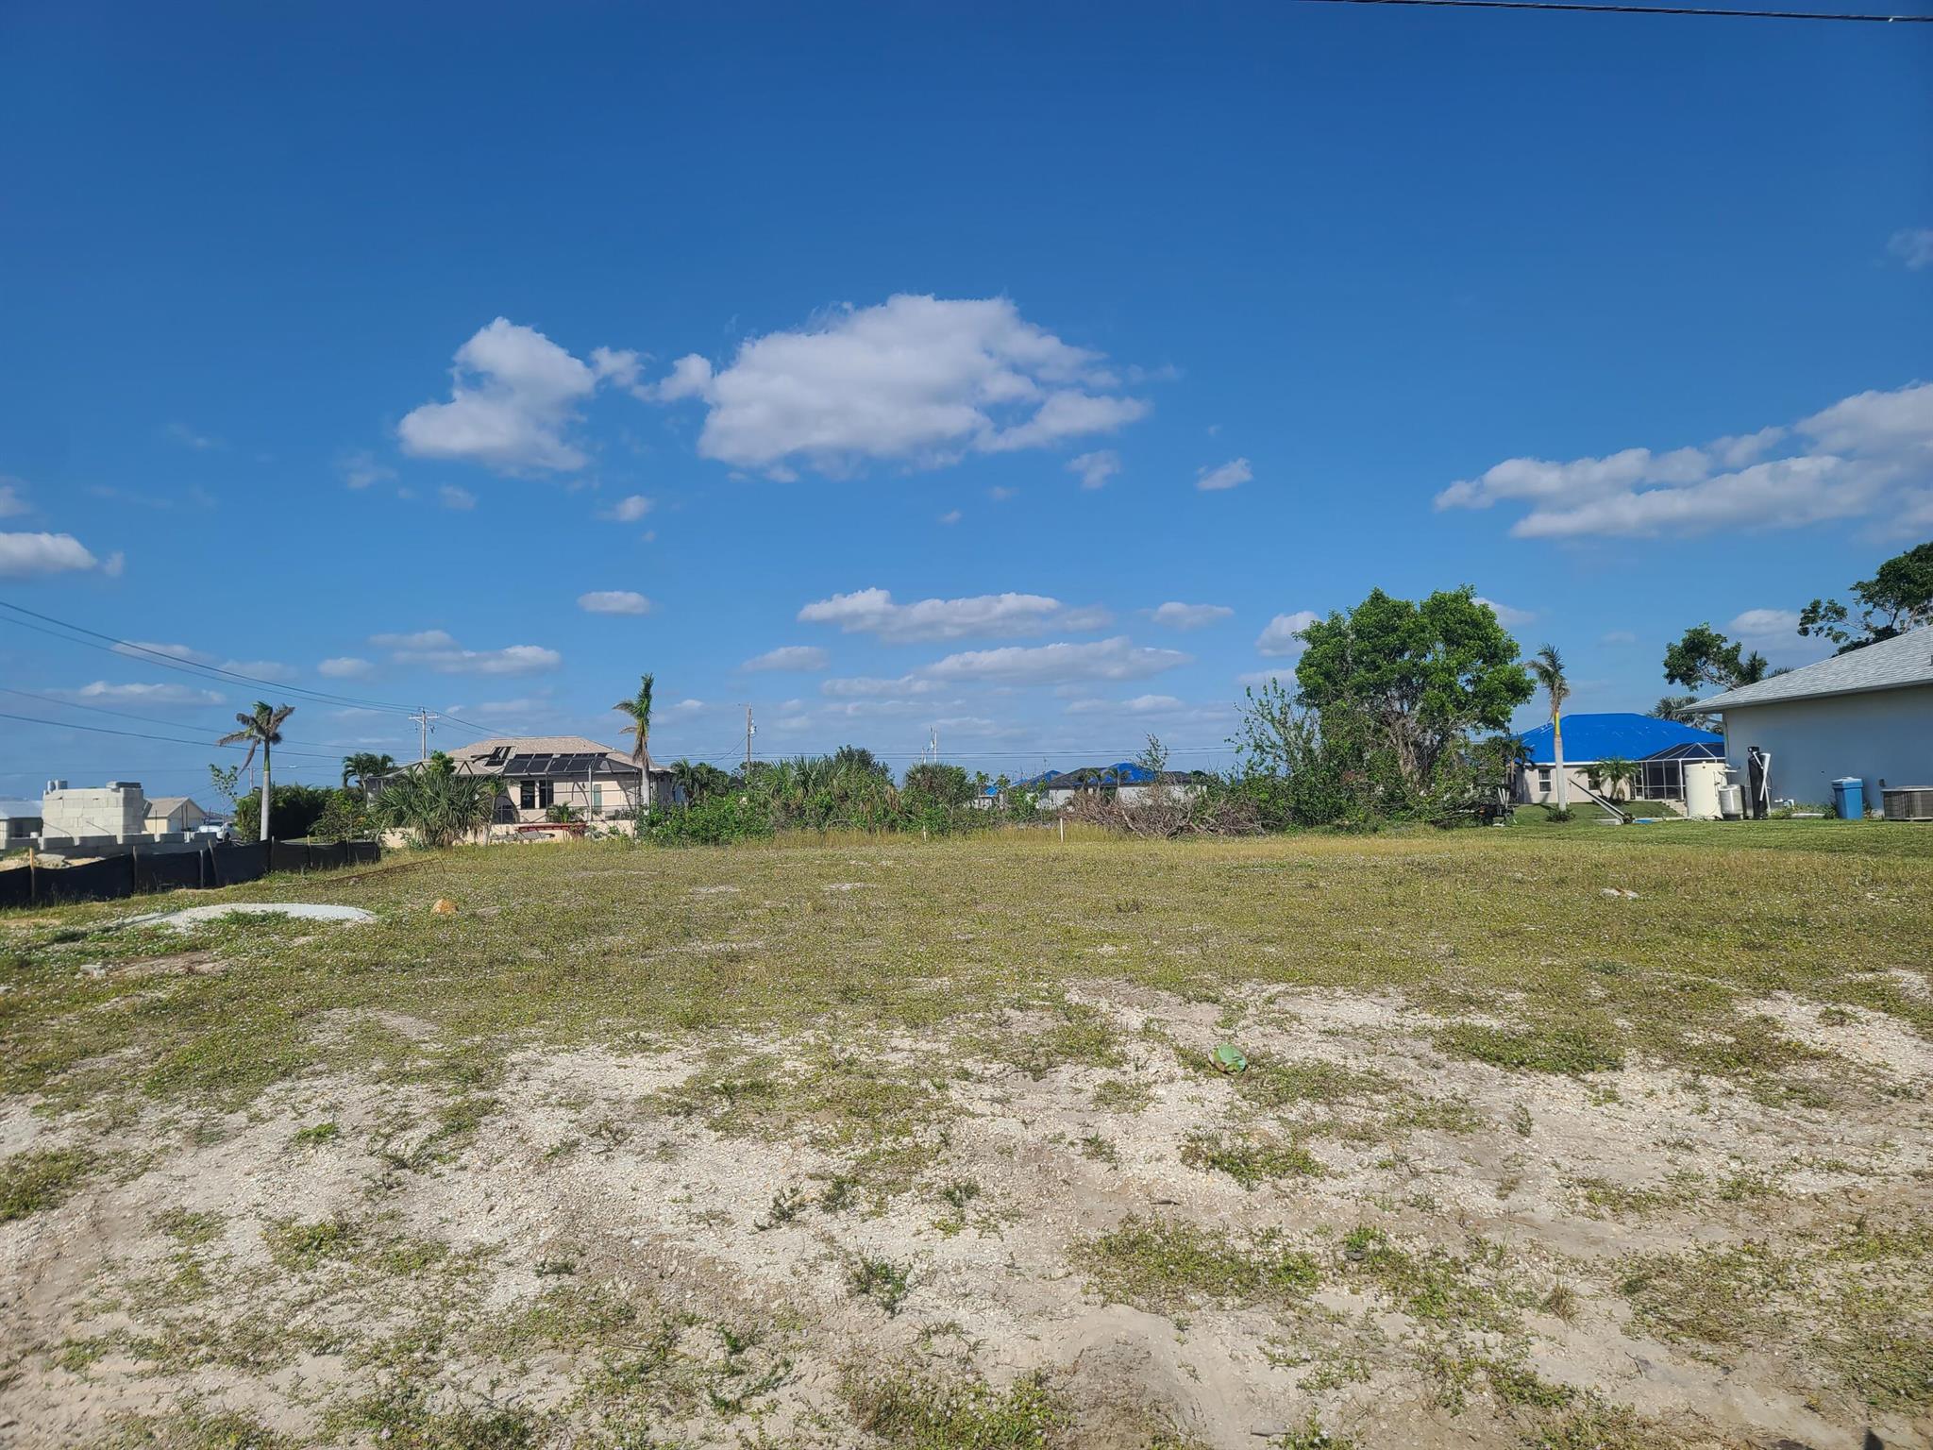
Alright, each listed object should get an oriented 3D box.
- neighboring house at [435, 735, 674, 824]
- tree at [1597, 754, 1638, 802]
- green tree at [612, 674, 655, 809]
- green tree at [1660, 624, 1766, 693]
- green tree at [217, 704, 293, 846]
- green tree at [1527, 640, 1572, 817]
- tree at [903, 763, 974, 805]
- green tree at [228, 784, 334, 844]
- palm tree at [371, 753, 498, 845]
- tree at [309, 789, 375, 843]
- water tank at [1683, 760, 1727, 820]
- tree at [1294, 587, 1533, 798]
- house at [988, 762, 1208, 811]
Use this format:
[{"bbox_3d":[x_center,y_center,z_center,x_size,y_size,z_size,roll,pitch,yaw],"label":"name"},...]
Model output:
[{"bbox_3d":[-23.580,3.000,78.000,14.800,5.100,12.500,-2,-3,5],"label":"neighboring house"},{"bbox_3d":[37.770,3.110,81.000,2.400,2.850,2.400,-2,-3,5],"label":"tree"},{"bbox_3d":[-15.062,1.397,63.000,2.000,7.300,2.000,-1,-4,-2],"label":"green tree"},{"bbox_3d":[28.098,-0.113,52.000,4.500,7.200,4.500,-1,-4,-2],"label":"green tree"},{"bbox_3d":[-33.630,2.250,66.000,3.600,6.800,3.400,-2,-3,5],"label":"green tree"},{"bbox_3d":[31.690,0.210,76.000,2.400,9.100,2.400,-2,-3,5],"label":"green tree"},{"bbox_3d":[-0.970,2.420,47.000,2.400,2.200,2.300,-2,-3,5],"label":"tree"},{"bbox_3d":[-32.870,4.240,67.000,5.100,3.000,3.200,-2,-3,5],"label":"green tree"},{"bbox_3d":[-22.782,3.278,60.000,5.300,4.000,5.000,-1,-4,-2],"label":"palm tree"},{"bbox_3d":[-28.594,4.223,64.000,2.900,2.600,2.800,-1,-4,-2],"label":"tree"},{"bbox_3d":[18.640,1.656,35.200,1.060,1.420,1.060,-1,-4,-2],"label":"water tank"},{"bbox_3d":[16.331,-0.607,51.000,8.700,8.900,8.200,-1,-4,-2],"label":"tree"},{"bbox_3d":[13.403,6.361,140.000,20.500,5.000,15.000,-1,-4,-2],"label":"house"}]

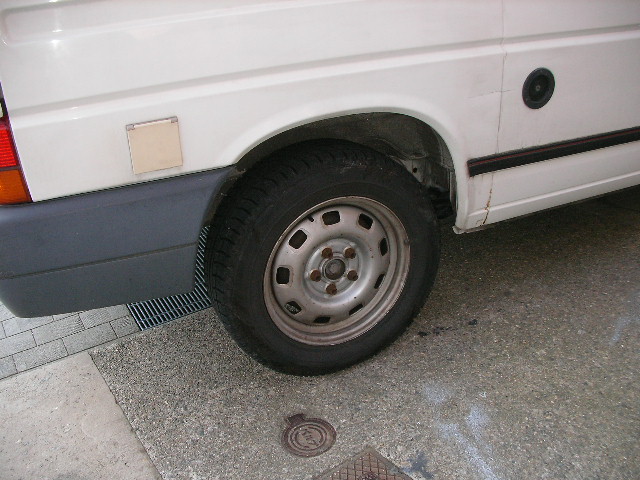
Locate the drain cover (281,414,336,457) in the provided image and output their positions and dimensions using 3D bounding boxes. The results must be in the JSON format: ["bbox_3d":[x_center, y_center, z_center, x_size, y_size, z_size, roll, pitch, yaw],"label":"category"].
[{"bbox_3d":[-0.031,0.480,1.725,0.138,0.020,0.158,-13,27,-22],"label":"drain cover"}]

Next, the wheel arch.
[{"bbox_3d":[0.000,-0.157,1.773,0.710,0.370,0.250,-13,27,-22],"label":"wheel arch"}]

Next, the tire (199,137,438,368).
[{"bbox_3d":[0.018,0.056,1.888,0.640,0.640,0.205,-13,27,-22],"label":"tire"}]

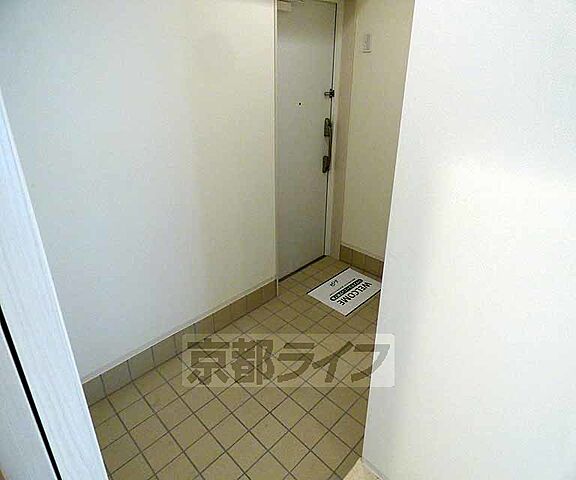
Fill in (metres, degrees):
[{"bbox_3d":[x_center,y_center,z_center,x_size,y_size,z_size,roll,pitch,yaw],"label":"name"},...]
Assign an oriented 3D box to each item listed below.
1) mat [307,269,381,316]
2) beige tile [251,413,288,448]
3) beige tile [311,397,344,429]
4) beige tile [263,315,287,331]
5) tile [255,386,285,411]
[{"bbox_3d":[0.513,0.418,2.959,0.405,0.008,0.602,25,36,39],"label":"mat"},{"bbox_3d":[-0.100,1.012,1.832,0.145,0.010,0.145,24,36,39],"label":"beige tile"},{"bbox_3d":[0.217,0.966,1.936,0.146,0.010,0.146,24,36,39],"label":"beige tile"},{"bbox_3d":[-0.102,0.622,2.585,0.145,0.010,0.145,24,36,39],"label":"beige tile"},{"bbox_3d":[-0.098,0.917,2.021,0.146,0.012,0.146,24,36,39],"label":"tile"}]

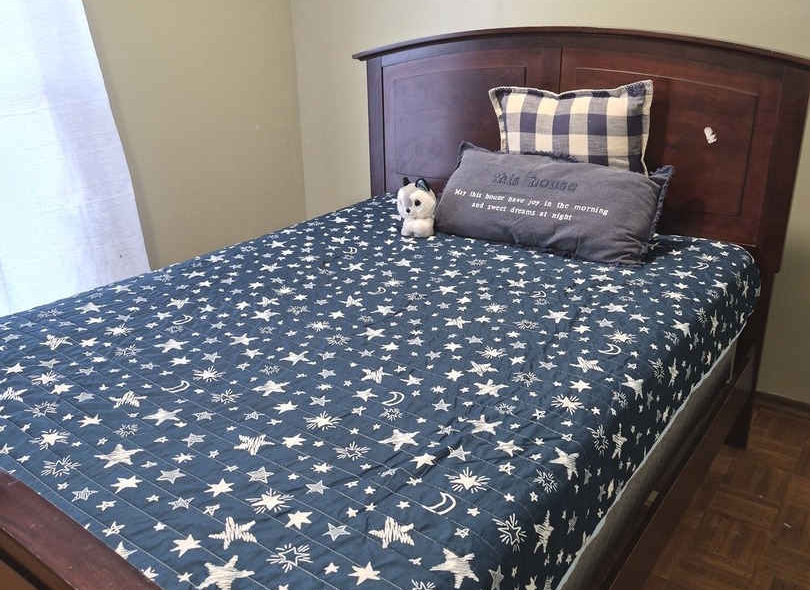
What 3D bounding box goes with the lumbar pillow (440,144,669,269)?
[{"bbox_3d":[0.432,-0.293,2.176,0.670,0.310,0.150,14,-5,34],"label":"lumbar pillow"}]

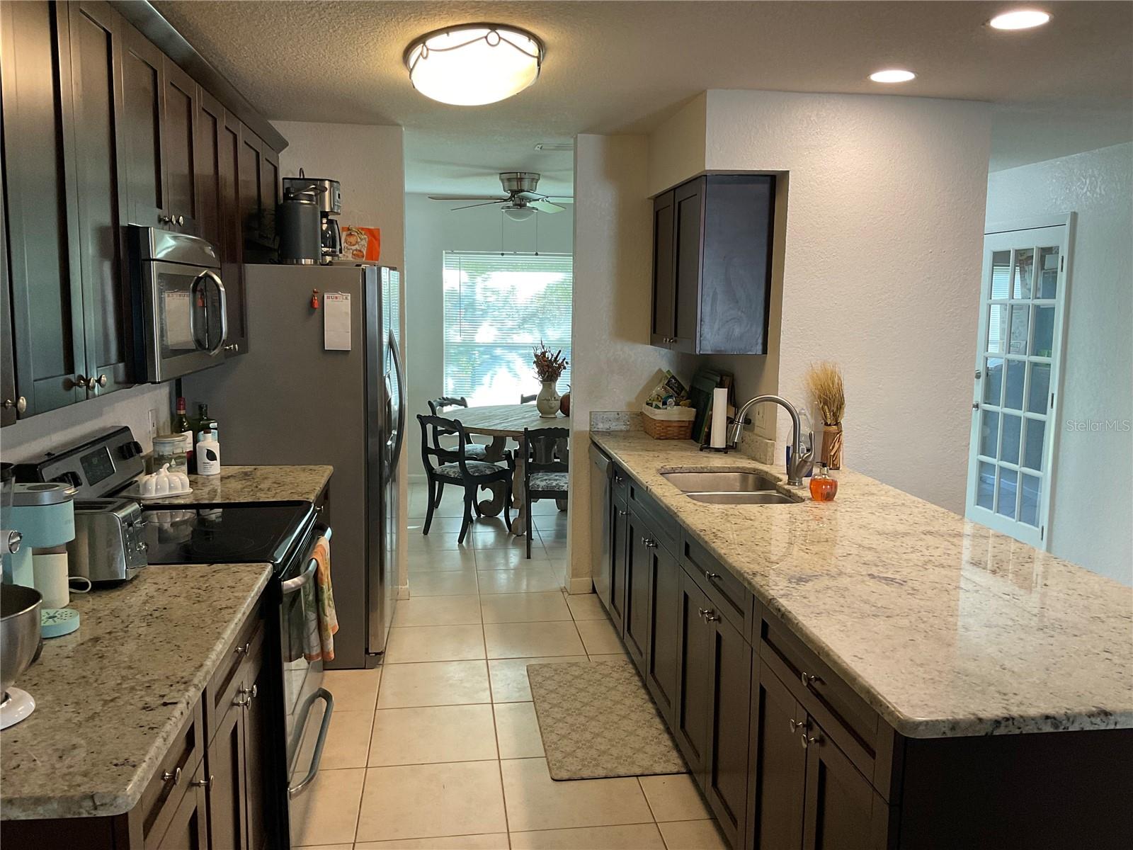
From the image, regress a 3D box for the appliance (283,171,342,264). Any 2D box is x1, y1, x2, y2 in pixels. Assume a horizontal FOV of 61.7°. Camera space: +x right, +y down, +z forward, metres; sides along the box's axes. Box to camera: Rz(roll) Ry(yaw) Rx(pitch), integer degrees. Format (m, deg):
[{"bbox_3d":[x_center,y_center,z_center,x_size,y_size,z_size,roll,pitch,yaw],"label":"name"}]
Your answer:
[{"bbox_3d":[-1.121,-0.888,4.194,0.231,0.376,0.191,0,8,-3],"label":"appliance"}]

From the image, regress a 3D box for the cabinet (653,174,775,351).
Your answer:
[{"bbox_3d":[0.679,-0.757,4.622,0.313,0.773,0.970,0,7,-7],"label":"cabinet"}]

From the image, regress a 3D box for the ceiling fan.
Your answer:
[{"bbox_3d":[-0.319,-1.565,6.533,1.324,0.311,1.324,0,8,-7],"label":"ceiling fan"}]

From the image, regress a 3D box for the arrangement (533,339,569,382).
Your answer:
[{"bbox_3d":[-0.115,-0.445,6.824,0.255,0.310,0.250,0,7,-7],"label":"arrangement"}]

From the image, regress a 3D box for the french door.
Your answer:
[{"bbox_3d":[2.727,-0.169,5.816,0.070,2.060,0.880,0,7,-7],"label":"french door"}]

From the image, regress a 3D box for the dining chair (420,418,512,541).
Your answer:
[{"bbox_3d":[-0.680,0.330,6.517,0.452,0.827,0.512,6,10,37],"label":"dining chair"}]

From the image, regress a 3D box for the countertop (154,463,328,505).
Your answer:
[{"bbox_3d":[-1.234,0.244,3.570,0.640,0.040,0.745,0,7,-7],"label":"countertop"}]

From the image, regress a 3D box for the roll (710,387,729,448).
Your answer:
[{"bbox_3d":[0.717,-0.034,4.458,0.072,0.278,0.072,1,8,0],"label":"roll"}]

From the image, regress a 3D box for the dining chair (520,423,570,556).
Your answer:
[{"bbox_3d":[-0.027,0.393,6.063,0.440,0.820,0.500,1,7,-1],"label":"dining chair"}]

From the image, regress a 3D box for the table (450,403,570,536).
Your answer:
[{"bbox_3d":[-0.135,0.321,6.837,1.565,0.768,1.565,0,8,-7],"label":"table"}]

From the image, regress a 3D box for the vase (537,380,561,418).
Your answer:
[{"bbox_3d":[-0.127,-0.187,6.768,0.161,0.259,0.161,0,8,-7],"label":"vase"}]

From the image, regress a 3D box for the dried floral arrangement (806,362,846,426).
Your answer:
[{"bbox_3d":[1.109,-0.120,4.066,0.160,0.285,0.155,0,7,-7],"label":"dried floral arrangement"}]

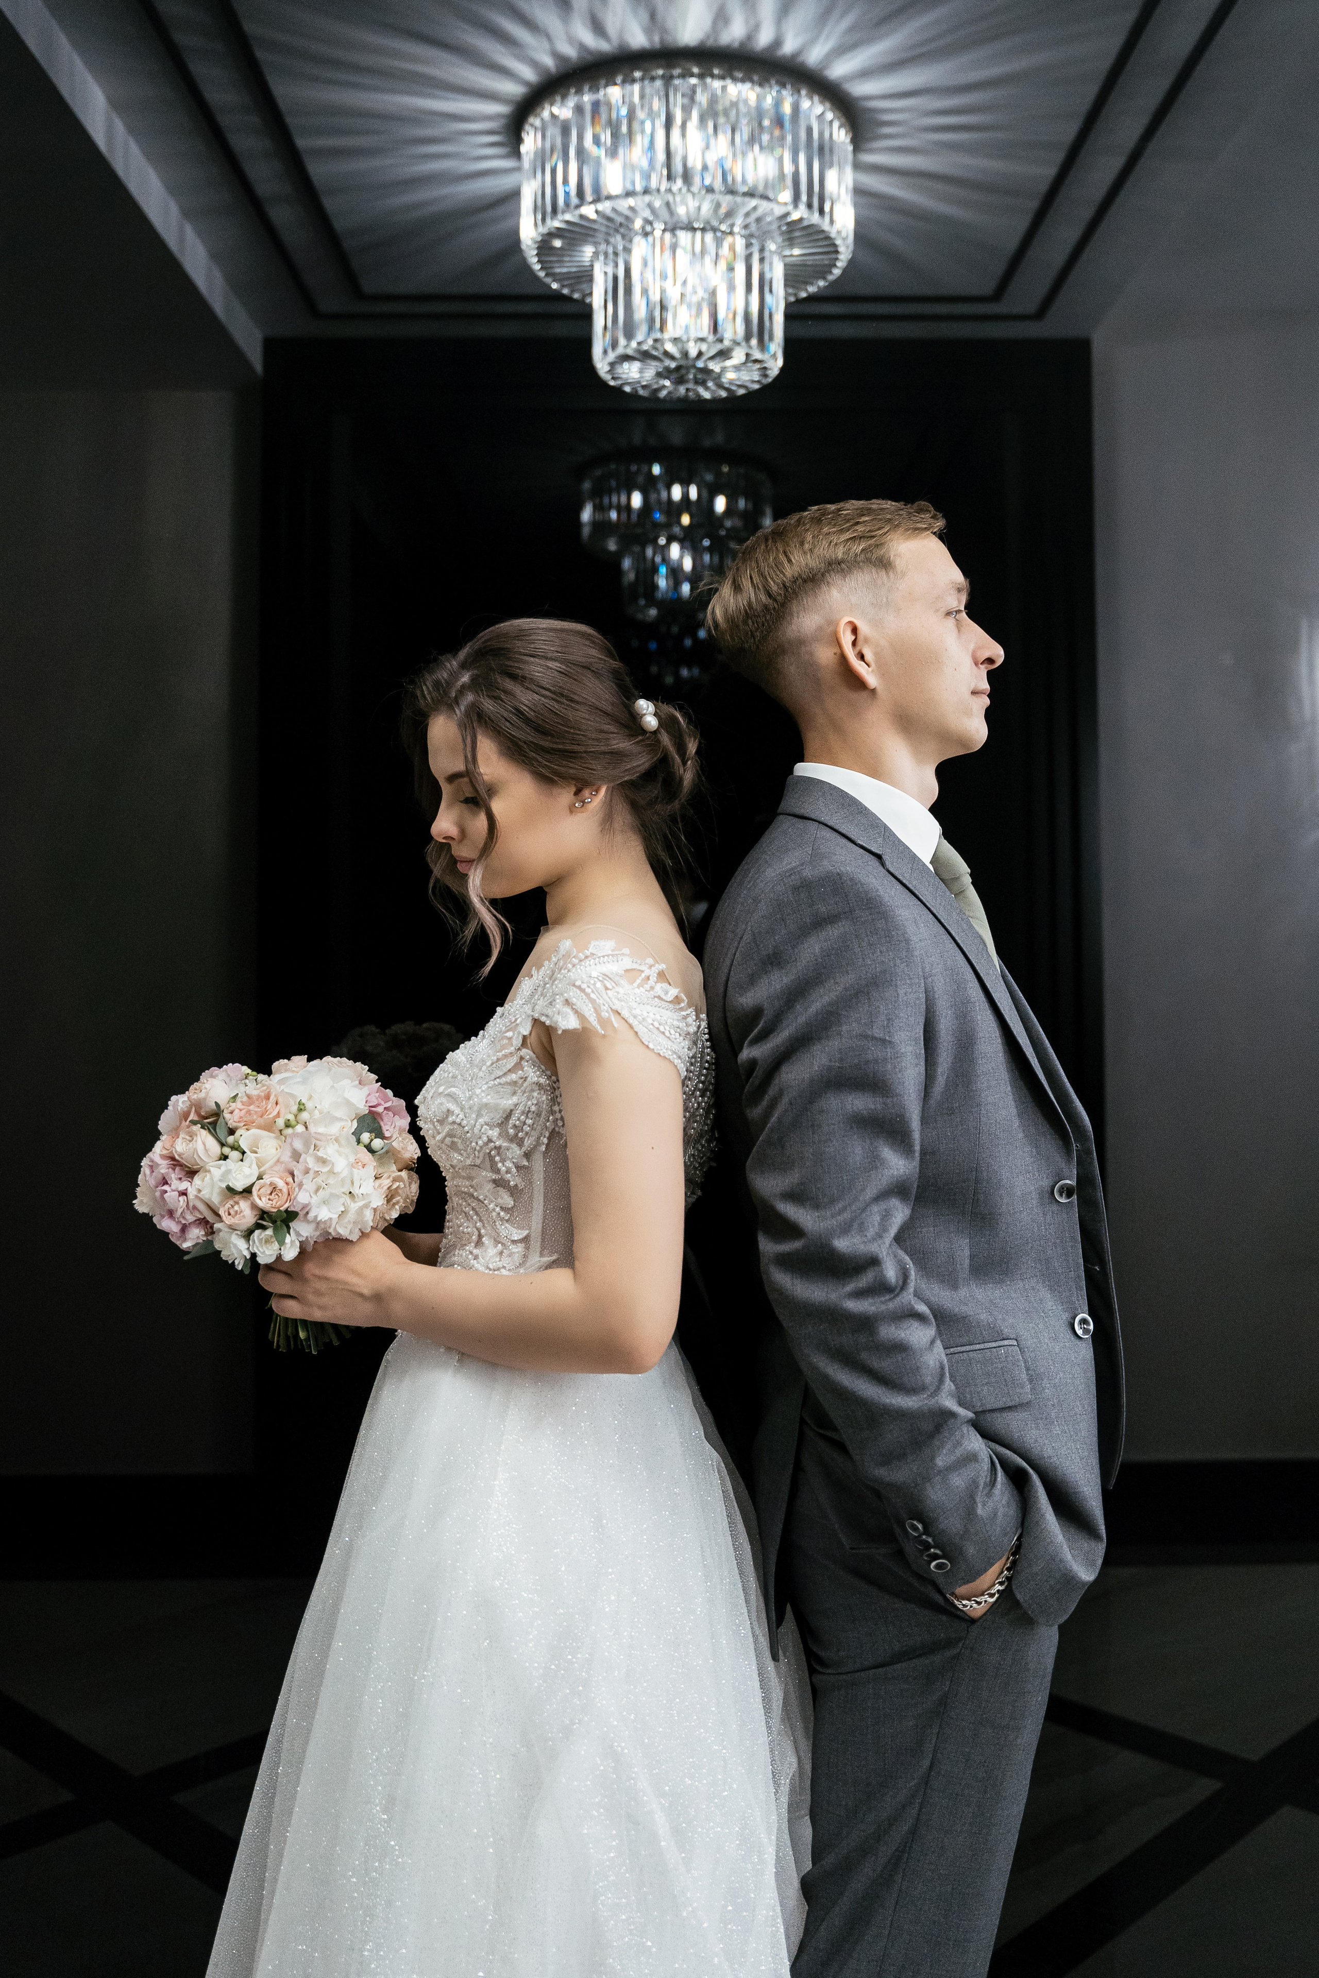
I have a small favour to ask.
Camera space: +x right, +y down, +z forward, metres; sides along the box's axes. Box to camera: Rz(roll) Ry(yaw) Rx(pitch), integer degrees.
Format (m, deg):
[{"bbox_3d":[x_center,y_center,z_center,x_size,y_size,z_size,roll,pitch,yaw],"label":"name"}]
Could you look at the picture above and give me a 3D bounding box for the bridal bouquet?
[{"bbox_3d":[-0.347,0.192,1.400,0.255,0.262,0.250,-7,3,0],"label":"bridal bouquet"}]

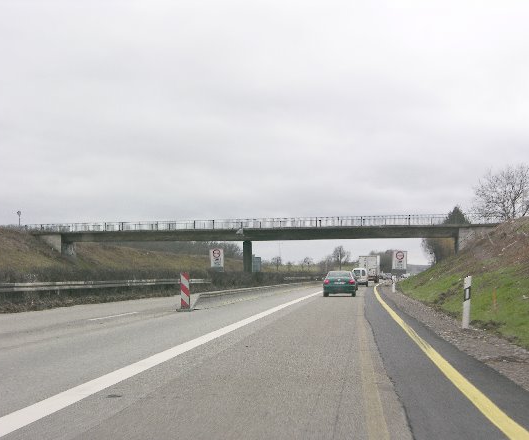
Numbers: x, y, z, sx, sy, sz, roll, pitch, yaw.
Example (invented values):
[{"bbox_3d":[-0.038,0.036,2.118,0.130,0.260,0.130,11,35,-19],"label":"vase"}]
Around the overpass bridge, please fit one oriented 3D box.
[{"bbox_3d":[-2.500,3.350,123.400,58.500,6.500,6.300,-2,-3,35],"label":"overpass bridge"}]

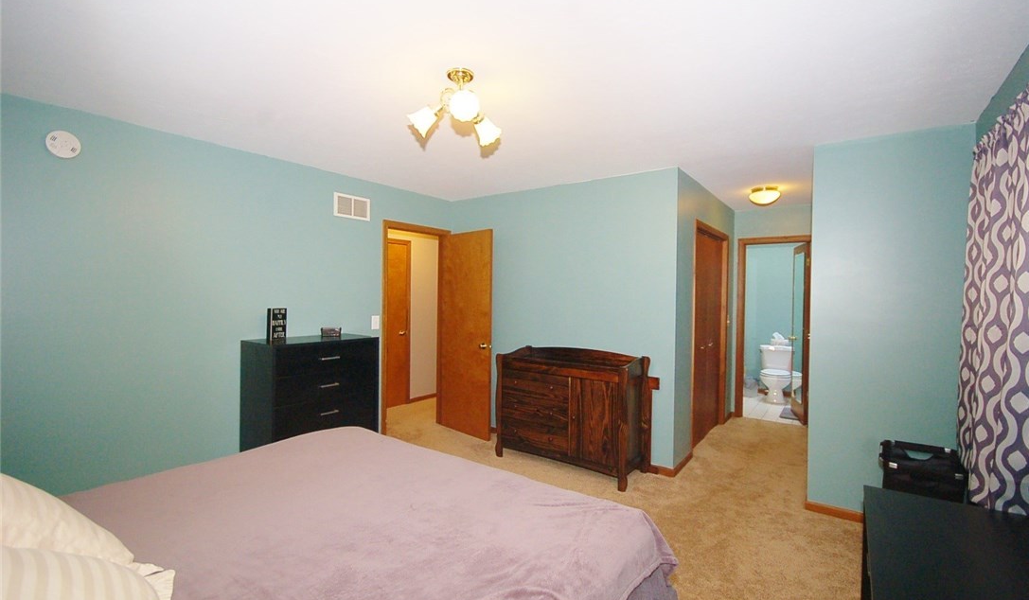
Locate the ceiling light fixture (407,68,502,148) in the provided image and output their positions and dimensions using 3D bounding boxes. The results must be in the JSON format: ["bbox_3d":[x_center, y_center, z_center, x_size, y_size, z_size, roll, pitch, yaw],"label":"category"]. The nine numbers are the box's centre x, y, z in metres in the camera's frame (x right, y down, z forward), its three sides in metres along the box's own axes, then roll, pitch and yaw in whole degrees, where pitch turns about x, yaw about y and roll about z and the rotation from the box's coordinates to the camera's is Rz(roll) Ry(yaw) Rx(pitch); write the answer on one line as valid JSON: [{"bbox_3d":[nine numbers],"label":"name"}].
[{"bbox_3d":[-0.283,-0.888,1.980,0.450,0.295,0.420,1,1,-6],"label":"ceiling light fixture"}]

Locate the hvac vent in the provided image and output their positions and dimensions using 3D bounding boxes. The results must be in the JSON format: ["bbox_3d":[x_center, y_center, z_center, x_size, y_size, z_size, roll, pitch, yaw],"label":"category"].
[{"bbox_3d":[-1.432,-0.820,3.798,0.018,0.200,0.352,1,1,38],"label":"hvac vent"}]

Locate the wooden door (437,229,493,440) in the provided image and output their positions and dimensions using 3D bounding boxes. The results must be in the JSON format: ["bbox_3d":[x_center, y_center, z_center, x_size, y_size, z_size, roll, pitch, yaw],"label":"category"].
[{"bbox_3d":[-0.494,0.331,4.386,0.760,2.030,0.042,1,1,42],"label":"wooden door"}]

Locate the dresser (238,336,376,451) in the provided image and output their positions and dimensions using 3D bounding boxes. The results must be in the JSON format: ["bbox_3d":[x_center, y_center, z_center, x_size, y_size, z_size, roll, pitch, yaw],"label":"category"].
[{"bbox_3d":[-1.543,0.832,3.299,0.470,1.061,0.830,1,1,38],"label":"dresser"}]

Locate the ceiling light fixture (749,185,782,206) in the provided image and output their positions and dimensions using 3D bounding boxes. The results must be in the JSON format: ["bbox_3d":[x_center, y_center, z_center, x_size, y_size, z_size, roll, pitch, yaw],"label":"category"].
[{"bbox_3d":[2.337,-0.965,3.988,0.285,0.145,0.285,1,1,38],"label":"ceiling light fixture"}]

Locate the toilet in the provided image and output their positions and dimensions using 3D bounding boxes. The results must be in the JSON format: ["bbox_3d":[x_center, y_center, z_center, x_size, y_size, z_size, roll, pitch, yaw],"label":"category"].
[{"bbox_3d":[3.638,1.028,5.960,0.420,0.735,0.690,1,1,38],"label":"toilet"}]

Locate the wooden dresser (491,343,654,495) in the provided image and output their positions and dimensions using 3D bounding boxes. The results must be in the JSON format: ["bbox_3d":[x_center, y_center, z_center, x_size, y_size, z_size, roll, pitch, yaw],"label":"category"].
[{"bbox_3d":[0.465,0.913,3.618,1.190,0.940,0.480,1,1,34],"label":"wooden dresser"}]

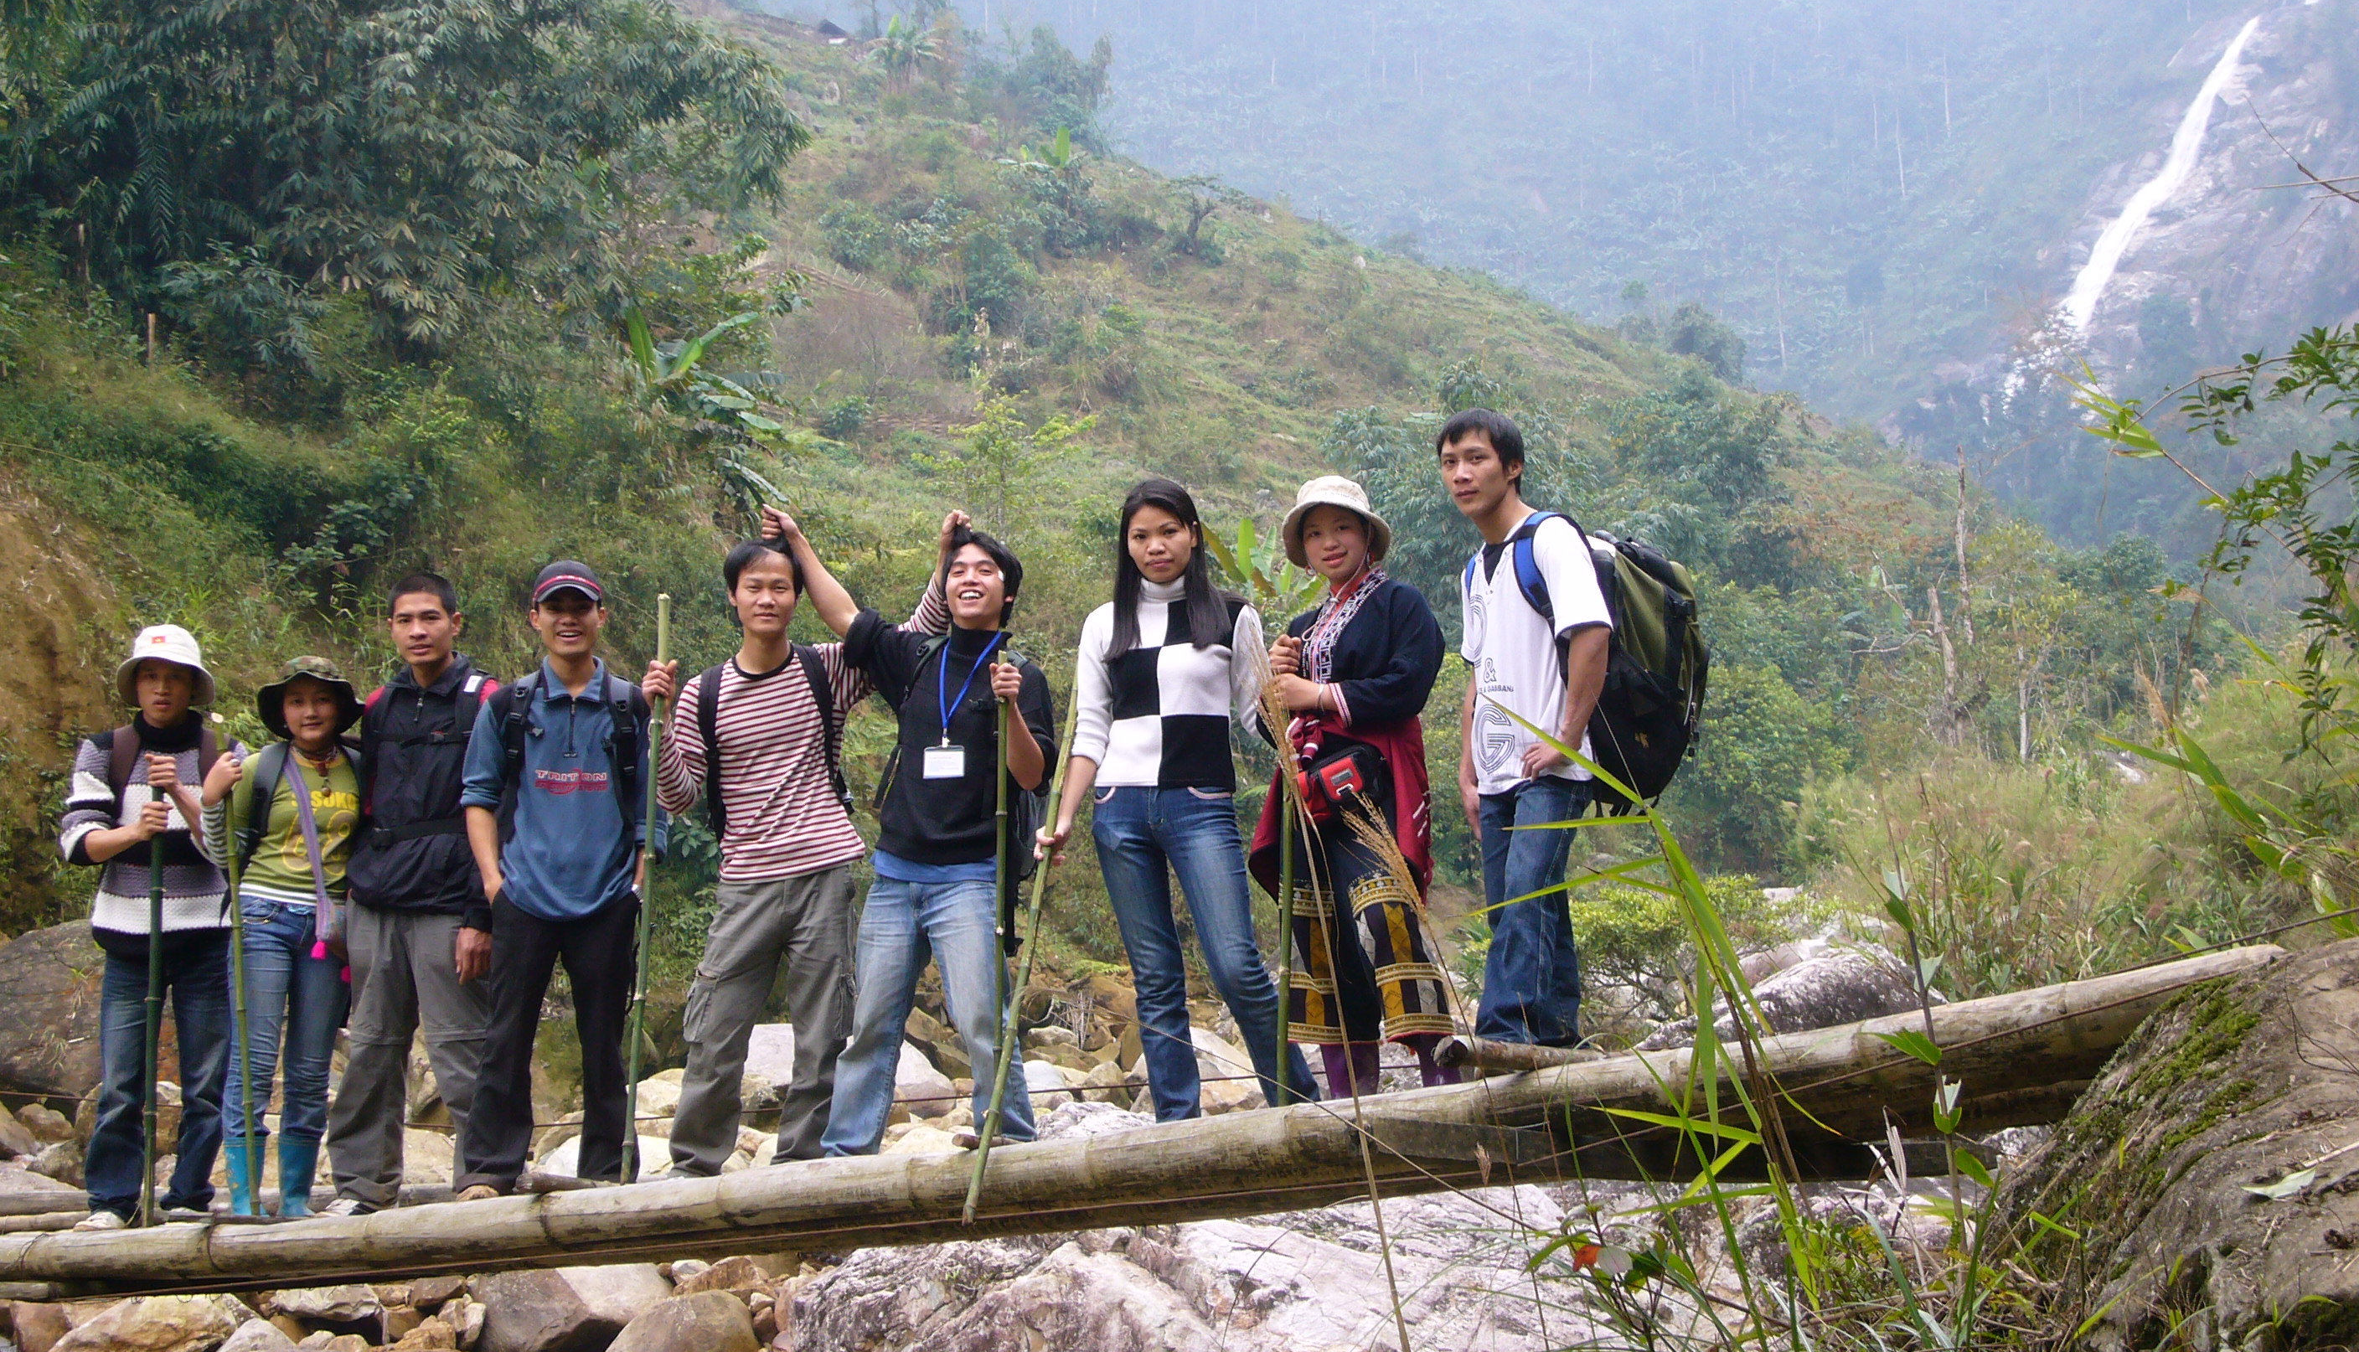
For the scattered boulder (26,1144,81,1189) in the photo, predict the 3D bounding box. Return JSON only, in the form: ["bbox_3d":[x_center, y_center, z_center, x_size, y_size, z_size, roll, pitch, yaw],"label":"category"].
[{"bbox_3d":[-4.186,1.830,16.000,0.250,0.190,0.220,0,1,0],"label":"scattered boulder"}]

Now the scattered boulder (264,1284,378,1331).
[{"bbox_3d":[-2.772,2.044,13.900,0.370,0.170,0.280,0,1,0],"label":"scattered boulder"}]

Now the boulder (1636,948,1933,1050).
[{"bbox_3d":[2.609,1.433,18.500,1.300,0.520,1.000,0,1,0],"label":"boulder"}]

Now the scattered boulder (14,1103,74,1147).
[{"bbox_3d":[-4.627,1.829,17.500,0.250,0.180,0.210,0,1,0],"label":"scattered boulder"}]

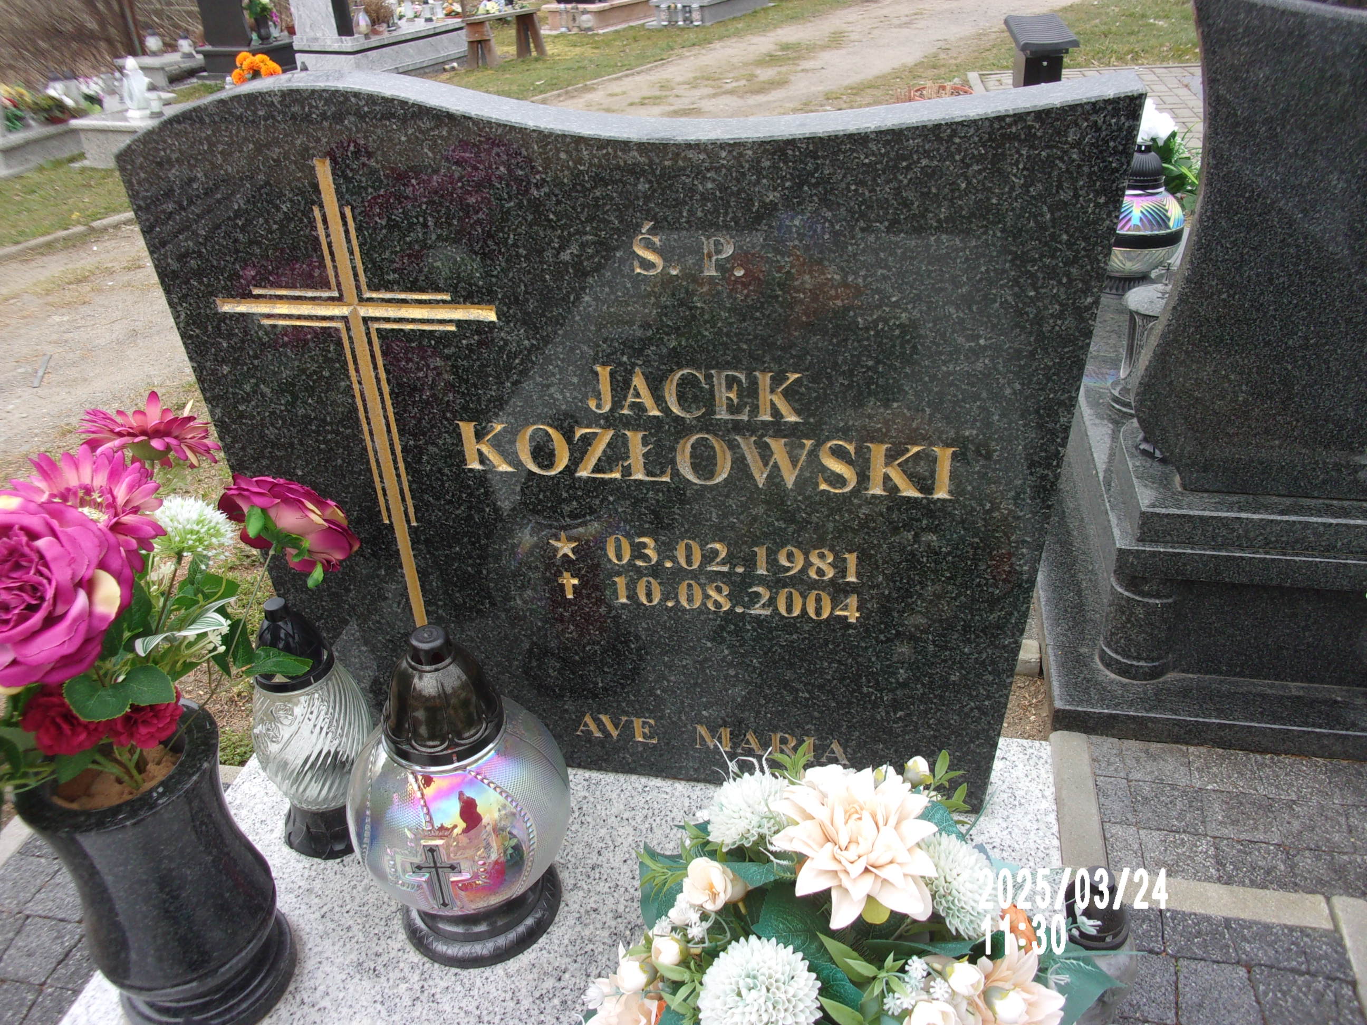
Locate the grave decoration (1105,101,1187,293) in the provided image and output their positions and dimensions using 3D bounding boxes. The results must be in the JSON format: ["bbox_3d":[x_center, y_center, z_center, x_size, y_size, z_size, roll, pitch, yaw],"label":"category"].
[{"bbox_3d":[0.989,-0.690,2.414,0.240,0.375,0.260,4,33,11],"label":"grave decoration"}]

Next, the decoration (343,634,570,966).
[{"bbox_3d":[-0.222,0.265,1.091,0.217,0.358,0.217,-2,32,2],"label":"decoration"}]

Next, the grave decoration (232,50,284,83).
[{"bbox_3d":[-2.360,-2.419,6.130,0.330,0.300,0.300,4,33,11],"label":"grave decoration"}]

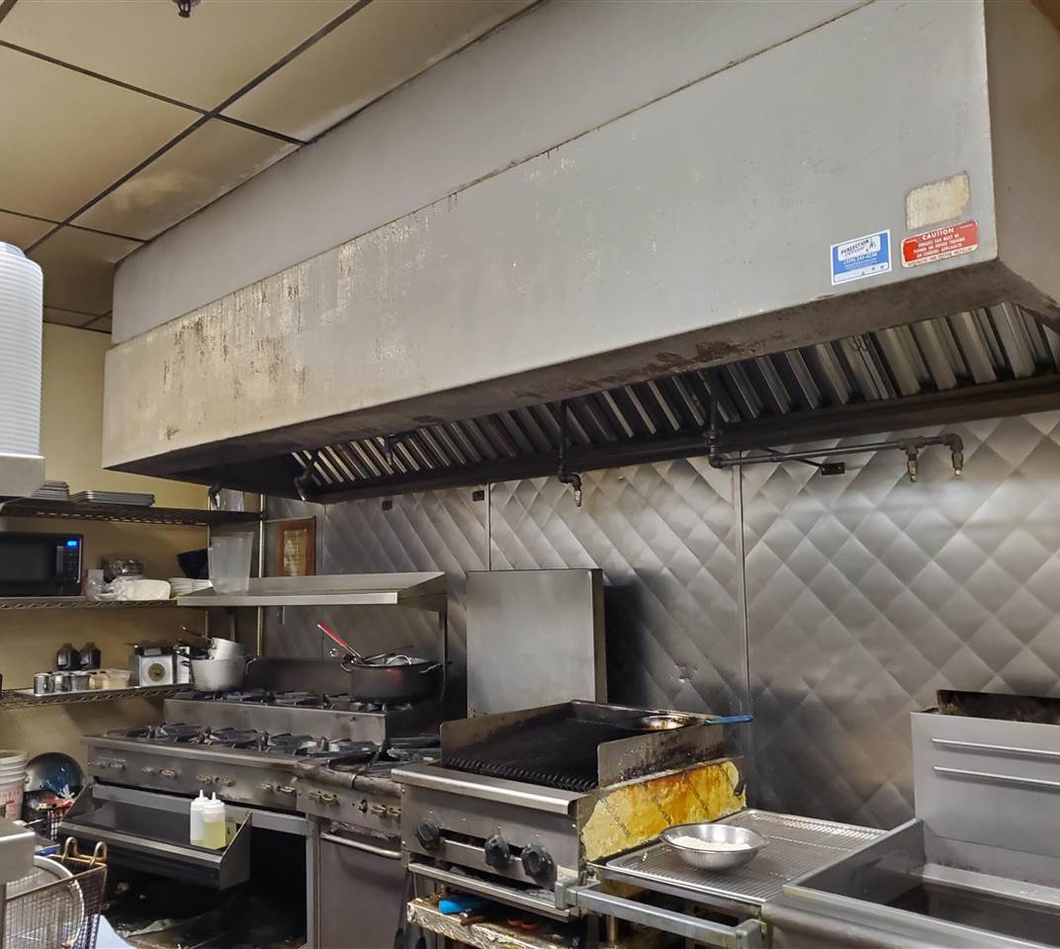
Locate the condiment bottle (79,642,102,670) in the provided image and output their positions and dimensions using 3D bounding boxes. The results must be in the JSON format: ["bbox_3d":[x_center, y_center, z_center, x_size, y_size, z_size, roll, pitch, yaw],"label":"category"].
[{"bbox_3d":[-2.249,0.965,4.863,0.110,0.205,0.110,3,-8,-33],"label":"condiment bottle"}]

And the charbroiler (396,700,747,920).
[{"bbox_3d":[0.118,0.996,3.012,0.740,0.420,0.840,-7,-9,43],"label":"charbroiler"}]

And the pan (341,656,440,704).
[{"bbox_3d":[-0.558,0.820,3.833,0.410,0.155,0.360,-2,-6,7],"label":"pan"}]

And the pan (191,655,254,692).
[{"bbox_3d":[-1.263,0.813,3.880,0.240,0.140,0.240,-7,-9,44],"label":"pan"}]

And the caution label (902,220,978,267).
[{"bbox_3d":[0.692,-0.387,1.605,0.126,0.053,0.003,-7,-9,44],"label":"caution label"}]

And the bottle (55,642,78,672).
[{"bbox_3d":[-2.341,0.955,4.805,0.105,0.205,0.115,-7,-9,44],"label":"bottle"}]

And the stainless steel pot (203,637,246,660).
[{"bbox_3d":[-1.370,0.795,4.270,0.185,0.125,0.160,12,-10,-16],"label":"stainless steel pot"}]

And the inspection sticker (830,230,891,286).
[{"bbox_3d":[0.607,-0.397,1.742,0.115,0.077,0.002,-7,-9,43],"label":"inspection sticker"}]

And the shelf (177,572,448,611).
[{"bbox_3d":[-0.890,0.462,3.726,1.220,0.115,0.270,-5,-7,34],"label":"shelf"}]

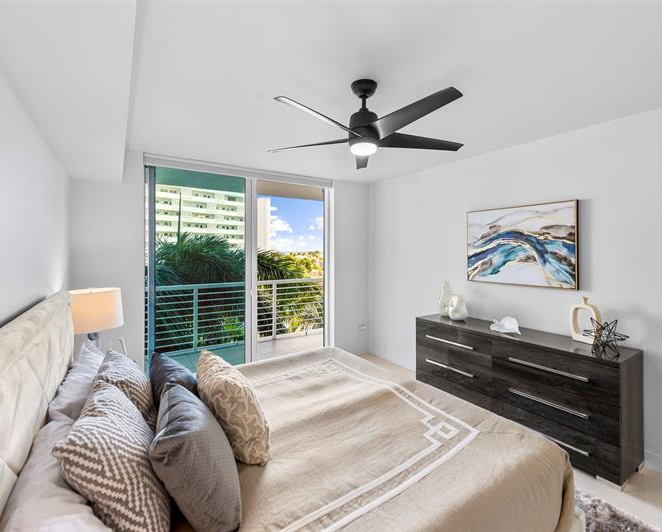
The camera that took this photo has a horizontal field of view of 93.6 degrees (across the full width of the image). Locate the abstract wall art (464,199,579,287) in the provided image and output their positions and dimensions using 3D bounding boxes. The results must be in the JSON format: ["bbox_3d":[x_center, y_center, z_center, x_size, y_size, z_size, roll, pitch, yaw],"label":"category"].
[{"bbox_3d":[1.735,-0.188,2.916,0.045,0.722,0.942,-2,3,-35],"label":"abstract wall art"}]

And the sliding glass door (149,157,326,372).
[{"bbox_3d":[-0.913,0.157,3.725,2.200,2.410,0.120,-2,3,-35],"label":"sliding glass door"}]

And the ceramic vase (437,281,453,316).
[{"bbox_3d":[1.258,0.359,3.401,0.120,0.375,0.140,-2,3,-35],"label":"ceramic vase"}]

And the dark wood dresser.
[{"bbox_3d":[1.574,0.997,2.798,0.448,0.827,1.658,-2,3,-35],"label":"dark wood dresser"}]

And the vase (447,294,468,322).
[{"bbox_3d":[1.332,0.435,3.260,0.135,0.265,0.160,-2,3,-35],"label":"vase"}]

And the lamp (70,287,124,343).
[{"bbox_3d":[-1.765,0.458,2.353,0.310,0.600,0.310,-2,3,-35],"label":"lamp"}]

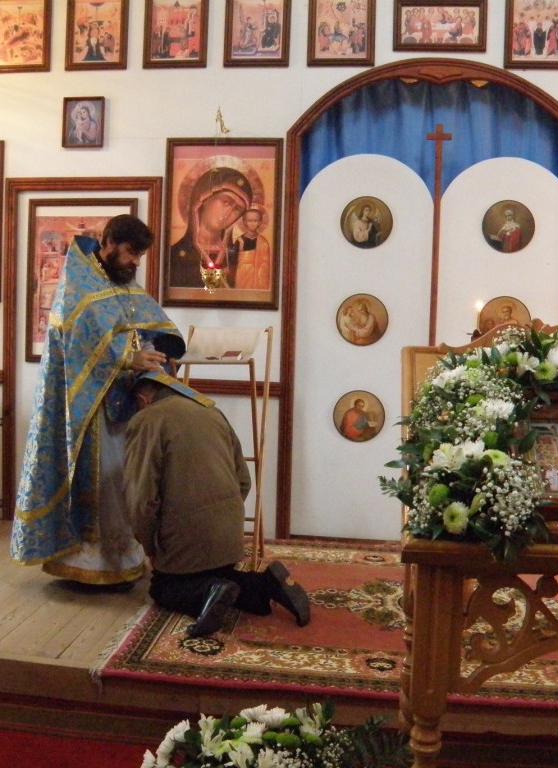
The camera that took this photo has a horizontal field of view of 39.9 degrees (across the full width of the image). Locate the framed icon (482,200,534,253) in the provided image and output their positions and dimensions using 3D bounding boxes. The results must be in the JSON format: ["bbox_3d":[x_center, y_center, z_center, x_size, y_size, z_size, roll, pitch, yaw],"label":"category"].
[{"bbox_3d":[1.236,-0.846,4.152,0.285,0.285,0.020,2,4,7],"label":"framed icon"}]

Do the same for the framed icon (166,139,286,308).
[{"bbox_3d":[-0.326,-0.936,4.498,0.695,0.990,0.040,2,4,7],"label":"framed icon"}]

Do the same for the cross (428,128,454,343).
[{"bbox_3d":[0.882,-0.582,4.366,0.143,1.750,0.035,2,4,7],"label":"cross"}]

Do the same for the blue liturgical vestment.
[{"bbox_3d":[-0.850,0.090,3.600,0.680,1.740,0.590,4,5,29],"label":"blue liturgical vestment"}]

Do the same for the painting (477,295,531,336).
[{"bbox_3d":[1.224,-0.334,4.188,0.285,0.285,0.020,2,4,7],"label":"painting"}]

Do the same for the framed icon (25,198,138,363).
[{"bbox_3d":[-1.146,-0.590,4.436,0.655,0.950,0.035,2,4,7],"label":"framed icon"}]

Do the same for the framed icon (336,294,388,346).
[{"bbox_3d":[0.484,-0.368,4.440,0.300,0.300,0.020,2,4,7],"label":"framed icon"}]

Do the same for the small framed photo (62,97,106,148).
[{"bbox_3d":[-1.159,-1.553,4.566,0.260,0.305,0.025,2,4,7],"label":"small framed photo"}]

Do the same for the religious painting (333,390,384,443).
[{"bbox_3d":[0.469,0.189,4.476,0.300,0.300,0.020,2,4,7],"label":"religious painting"}]

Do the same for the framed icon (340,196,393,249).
[{"bbox_3d":[0.504,-0.923,4.404,0.300,0.300,0.020,2,4,7],"label":"framed icon"}]

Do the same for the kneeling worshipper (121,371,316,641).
[{"bbox_3d":[-0.309,0.473,3.379,0.570,1.030,0.790,-1,4,-33],"label":"kneeling worshipper"}]

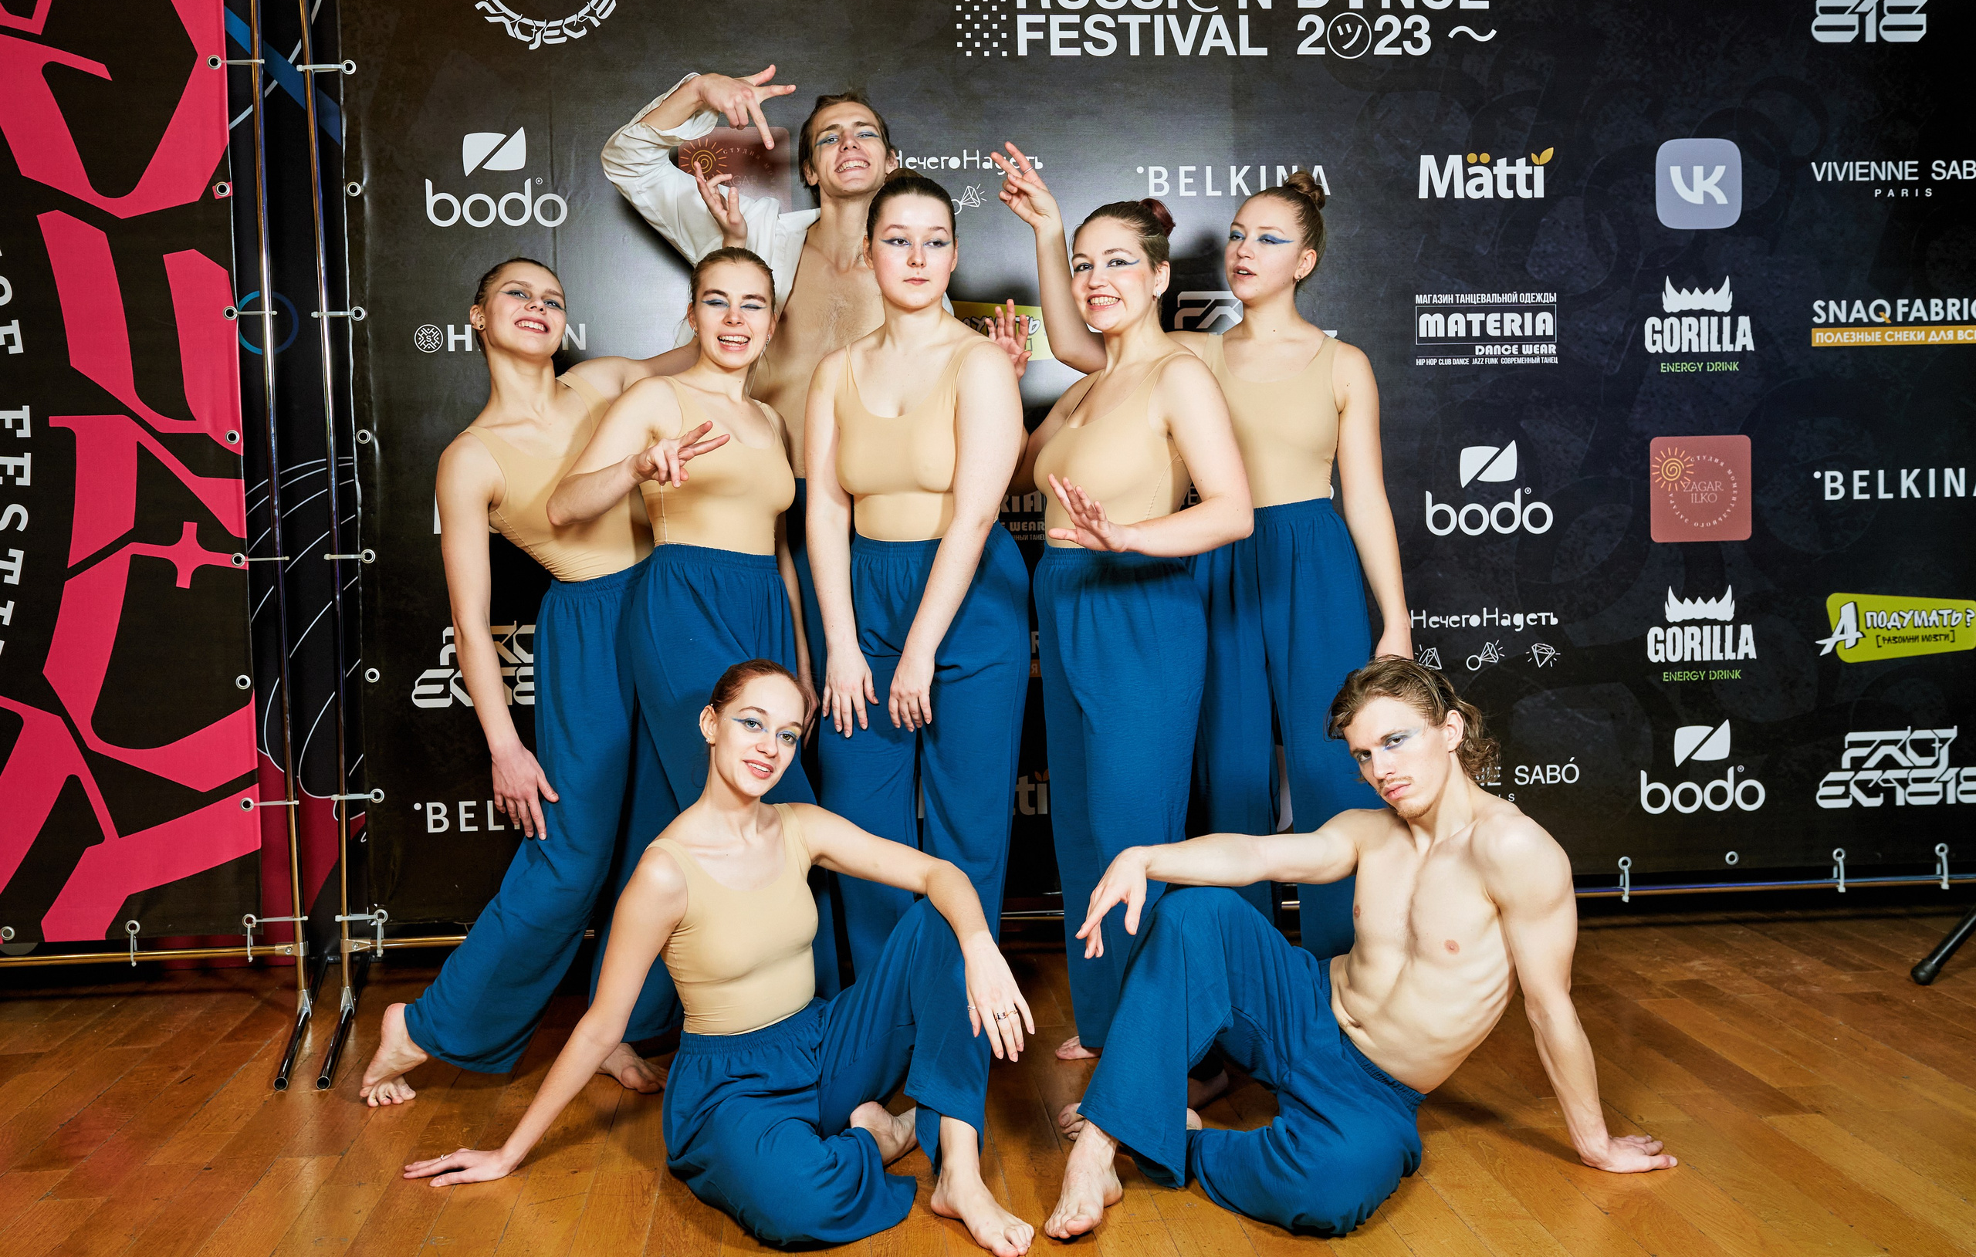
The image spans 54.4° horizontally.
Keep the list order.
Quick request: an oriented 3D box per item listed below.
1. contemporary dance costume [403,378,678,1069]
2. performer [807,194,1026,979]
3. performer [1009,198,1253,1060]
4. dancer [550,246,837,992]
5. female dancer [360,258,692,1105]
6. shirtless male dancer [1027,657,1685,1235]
[{"bbox_3d":[-0.836,0.179,3.594,0.500,1.290,0.440,-3,3,-28],"label":"contemporary dance costume"},{"bbox_3d":[-0.119,0.041,3.377,0.430,1.620,0.380,-1,3,0],"label":"performer"},{"bbox_3d":[0.261,0.025,3.527,0.540,1.620,0.460,1,4,36],"label":"performer"},{"bbox_3d":[-0.498,0.092,3.409,0.460,1.530,0.460,-3,4,-35],"label":"dancer"},{"bbox_3d":[-0.809,0.058,3.607,0.680,1.590,0.500,-3,3,-28],"label":"female dancer"},{"bbox_3d":[0.500,0.453,3.009,0.870,0.810,0.870,1,4,41],"label":"shirtless male dancer"}]

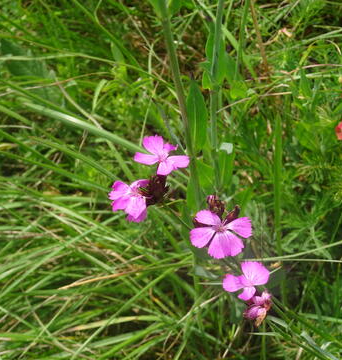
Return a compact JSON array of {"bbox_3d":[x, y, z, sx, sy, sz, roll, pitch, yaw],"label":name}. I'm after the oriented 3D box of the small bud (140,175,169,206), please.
[{"bbox_3d":[-0.006,0.004,0.465,0.013,0.014,0.013,0,44,0],"label":"small bud"}]

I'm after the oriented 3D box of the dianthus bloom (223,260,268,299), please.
[{"bbox_3d":[0.030,0.040,0.460,0.019,0.009,0.018,0,68,3],"label":"dianthus bloom"}]

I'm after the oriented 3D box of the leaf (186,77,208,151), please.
[{"bbox_3d":[0.011,-0.029,0.515,0.010,0.035,0.006,-2,27,1],"label":"leaf"}]

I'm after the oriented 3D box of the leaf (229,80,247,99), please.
[{"bbox_3d":[0.033,-0.045,0.570,0.009,0.004,0.010,0,72,0],"label":"leaf"}]

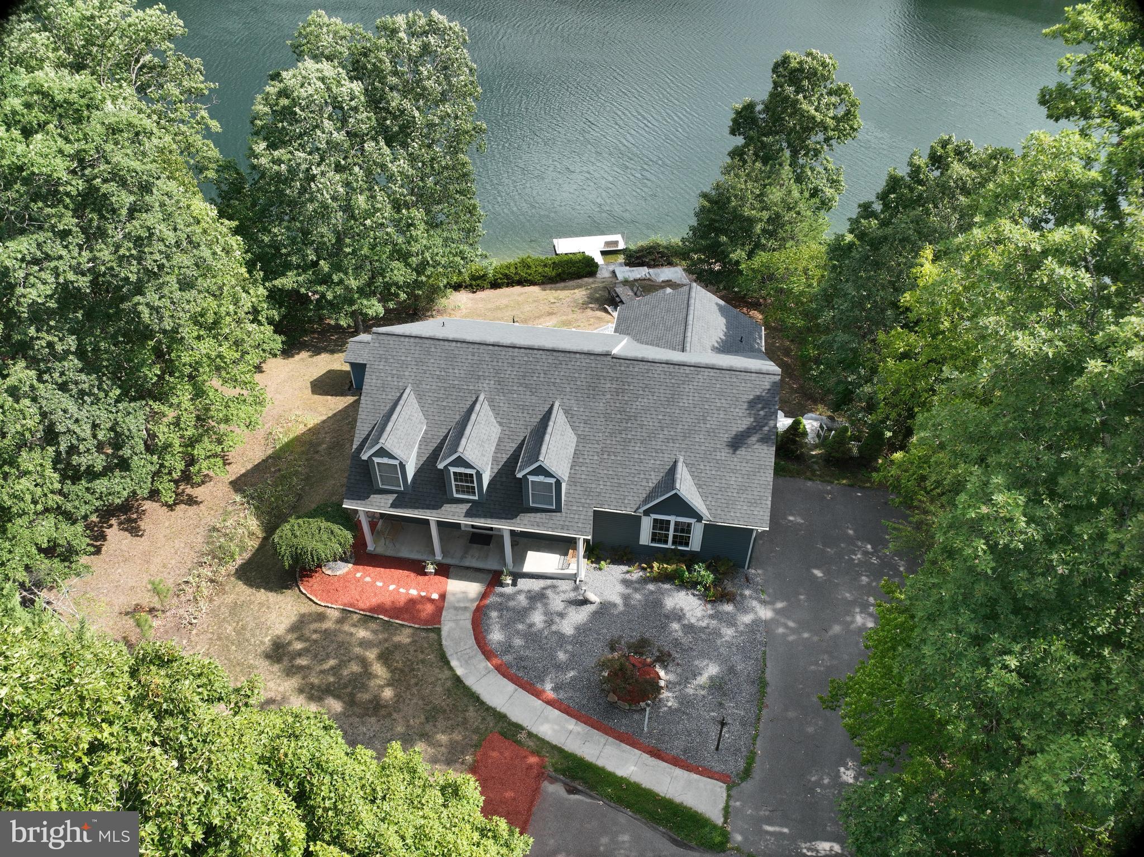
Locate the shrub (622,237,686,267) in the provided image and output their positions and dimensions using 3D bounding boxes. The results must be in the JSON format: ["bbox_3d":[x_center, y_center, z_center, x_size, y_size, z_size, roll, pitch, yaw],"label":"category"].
[{"bbox_3d":[5.717,-12.097,54.132,4.310,1.400,1.800,3,42,2],"label":"shrub"}]

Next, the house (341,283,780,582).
[{"bbox_3d":[0.302,-1.368,34.271,15.950,7.670,14.850,6,42,6],"label":"house"}]

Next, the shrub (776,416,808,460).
[{"bbox_3d":[9.932,0.351,35.645,1.400,1.950,1.400,6,42,6],"label":"shrub"}]

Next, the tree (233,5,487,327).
[{"bbox_3d":[-10.664,-12.422,41.423,12.600,16.700,11.200,6,42,6],"label":"tree"}]

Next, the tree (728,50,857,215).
[{"bbox_3d":[14.314,-17.736,52.047,8.200,13.200,8.000,6,42,6],"label":"tree"}]

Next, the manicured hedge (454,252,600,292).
[{"bbox_3d":[-3.047,-10.166,51.243,9.250,1.350,1.600,-8,42,-10],"label":"manicured hedge"}]

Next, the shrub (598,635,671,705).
[{"bbox_3d":[2.145,8.273,26.987,2.400,1.000,2.250,1,42,0],"label":"shrub"}]

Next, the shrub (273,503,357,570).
[{"bbox_3d":[-10.092,4.348,31.175,3.100,1.800,2.900,6,42,6],"label":"shrub"}]

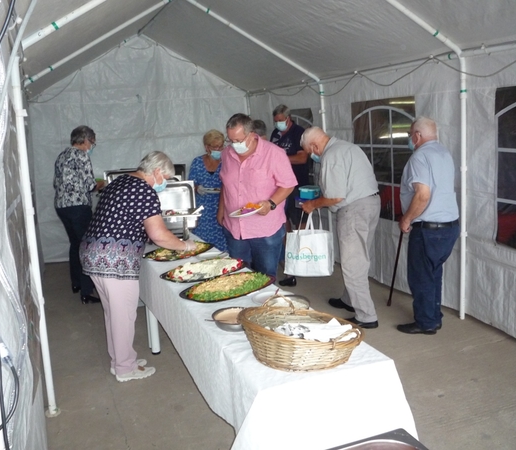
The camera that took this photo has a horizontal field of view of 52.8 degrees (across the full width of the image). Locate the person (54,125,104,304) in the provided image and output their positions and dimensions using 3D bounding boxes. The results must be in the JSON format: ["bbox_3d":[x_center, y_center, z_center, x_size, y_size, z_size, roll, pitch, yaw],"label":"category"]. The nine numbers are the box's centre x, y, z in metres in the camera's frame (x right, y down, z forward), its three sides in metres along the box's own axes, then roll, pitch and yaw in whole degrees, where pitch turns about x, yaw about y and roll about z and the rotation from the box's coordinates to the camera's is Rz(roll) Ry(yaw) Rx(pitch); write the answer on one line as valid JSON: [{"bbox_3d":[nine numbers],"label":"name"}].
[{"bbox_3d":[-1.782,-0.118,5.220,0.450,1.660,0.470,-12,14,-37],"label":"person"}]

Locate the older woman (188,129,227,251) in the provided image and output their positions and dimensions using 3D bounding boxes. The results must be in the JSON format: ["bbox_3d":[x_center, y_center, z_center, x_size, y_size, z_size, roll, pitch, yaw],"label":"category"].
[{"bbox_3d":[-0.434,-0.065,4.750,0.480,1.580,0.420,-5,11,-8],"label":"older woman"}]

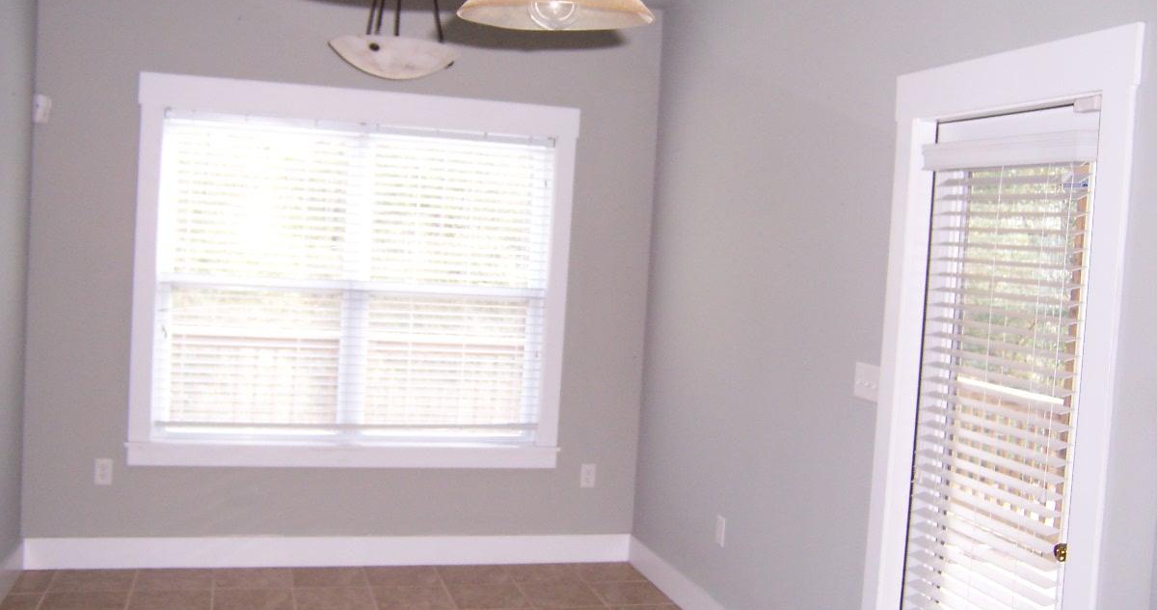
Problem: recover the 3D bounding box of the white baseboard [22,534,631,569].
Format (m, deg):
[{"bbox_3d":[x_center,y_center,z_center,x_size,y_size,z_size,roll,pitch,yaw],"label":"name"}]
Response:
[{"bbox_3d":[-1.084,1.164,5.235,2.810,0.145,0.016,3,3,-17],"label":"white baseboard"}]

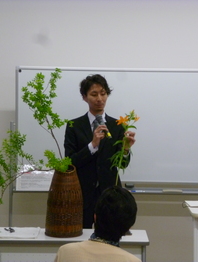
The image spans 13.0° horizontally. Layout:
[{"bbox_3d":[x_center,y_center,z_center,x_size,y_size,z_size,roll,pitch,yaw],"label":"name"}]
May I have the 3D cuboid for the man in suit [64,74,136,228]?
[{"bbox_3d":[0.000,0.475,6.010,0.510,1.740,0.450,1,3,-4],"label":"man in suit"}]

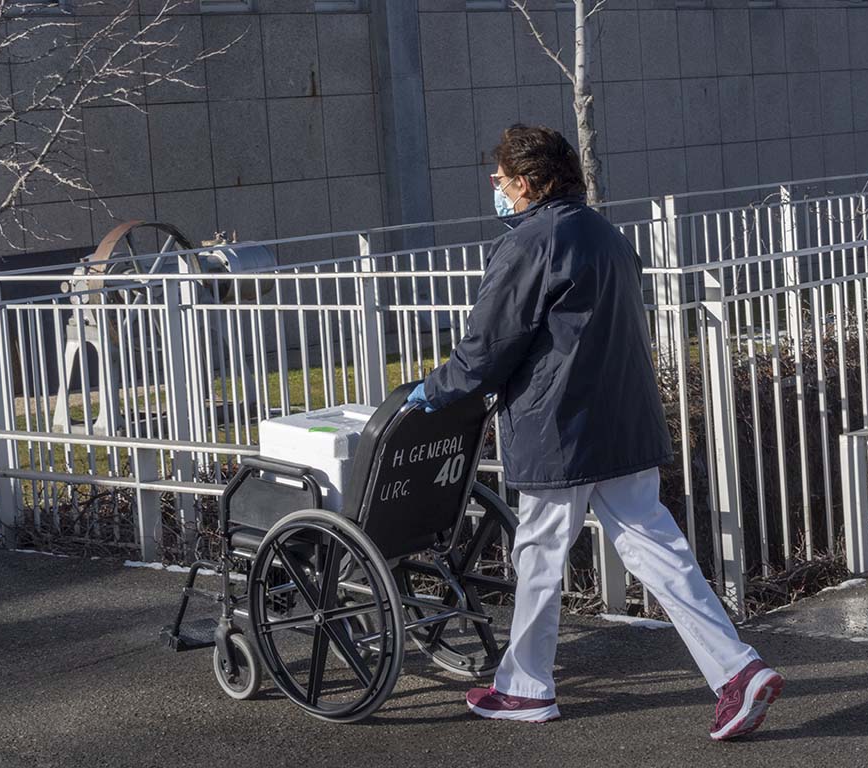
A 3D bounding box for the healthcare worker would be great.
[{"bbox_3d":[0.419,0.123,5.329,0.950,1.650,0.580,-1,4,41],"label":"healthcare worker"}]

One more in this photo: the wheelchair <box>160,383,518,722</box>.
[{"bbox_3d":[-0.278,0.446,5.999,1.150,0.950,0.660,2,8,42],"label":"wheelchair"}]

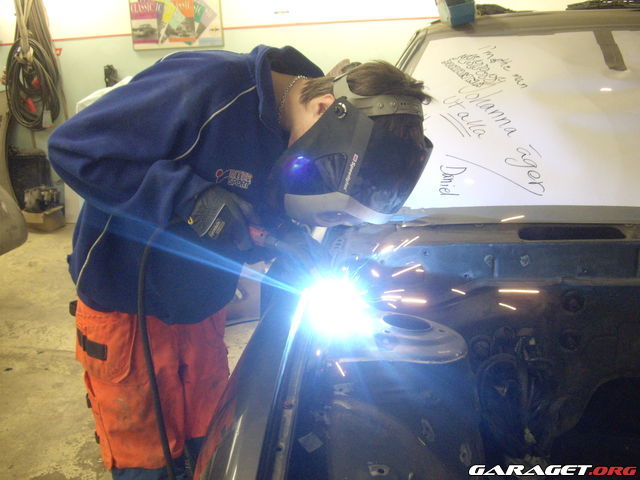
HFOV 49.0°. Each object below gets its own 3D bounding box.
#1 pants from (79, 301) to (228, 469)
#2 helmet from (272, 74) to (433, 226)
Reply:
[{"bbox_3d":[-0.389,0.276,1.620,0.300,0.510,0.410,14,21,41],"label":"pants"},{"bbox_3d":[0.054,-0.162,1.240,0.260,0.265,0.220,15,-6,36],"label":"helmet"}]

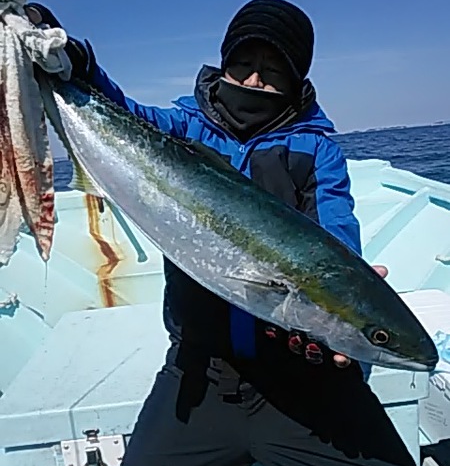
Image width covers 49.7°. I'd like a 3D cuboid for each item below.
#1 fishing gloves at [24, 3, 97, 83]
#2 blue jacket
[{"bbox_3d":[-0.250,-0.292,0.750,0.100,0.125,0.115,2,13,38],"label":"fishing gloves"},{"bbox_3d":[0.025,-0.015,1.000,0.520,0.660,0.460,4,11,14],"label":"blue jacket"}]

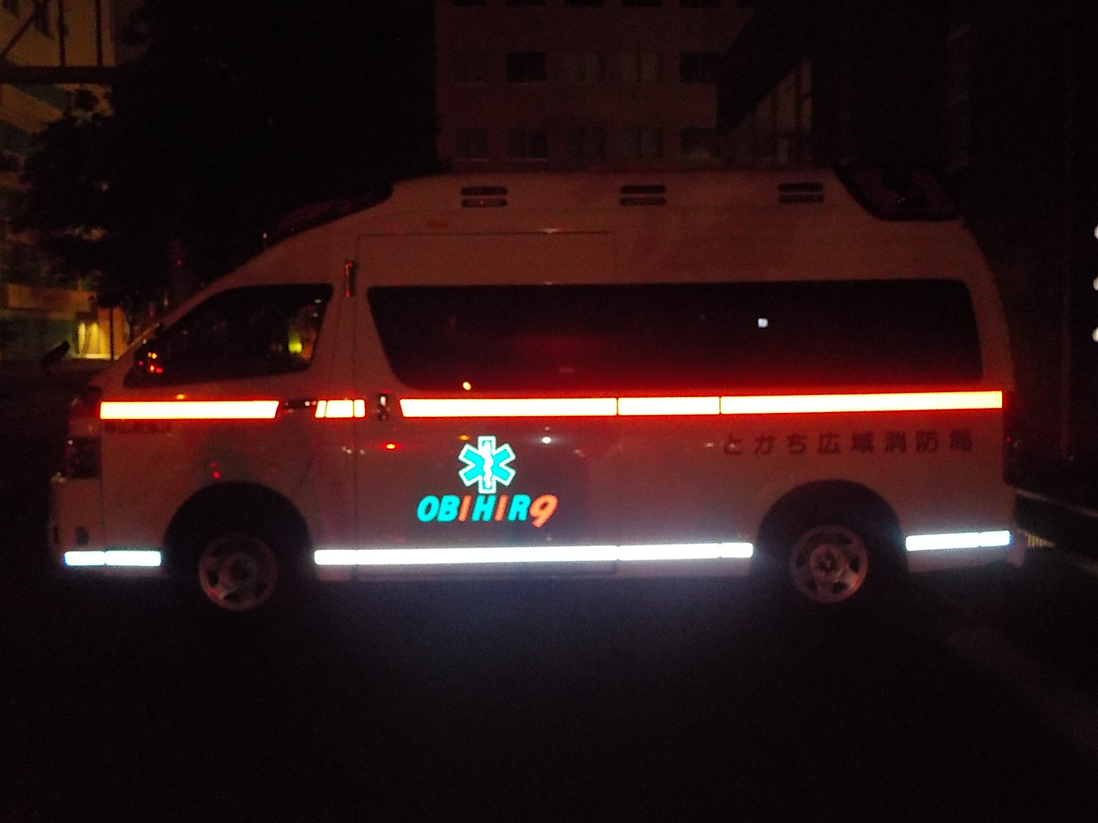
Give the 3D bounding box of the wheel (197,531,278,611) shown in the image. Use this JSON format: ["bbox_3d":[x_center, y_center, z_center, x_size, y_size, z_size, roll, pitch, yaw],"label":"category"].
[{"bbox_3d":[-1.627,0.836,5.036,0.420,0.420,0.160,-1,3,-1],"label":"wheel"}]

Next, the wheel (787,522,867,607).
[{"bbox_3d":[1.482,0.806,5.099,0.420,0.420,0.160,-1,3,-1],"label":"wheel"}]

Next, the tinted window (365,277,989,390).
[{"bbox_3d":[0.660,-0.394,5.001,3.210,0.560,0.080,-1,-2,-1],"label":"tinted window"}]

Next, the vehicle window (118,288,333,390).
[{"bbox_3d":[-1.665,-0.393,4.958,1.080,0.530,0.080,-1,-2,2],"label":"vehicle window"}]

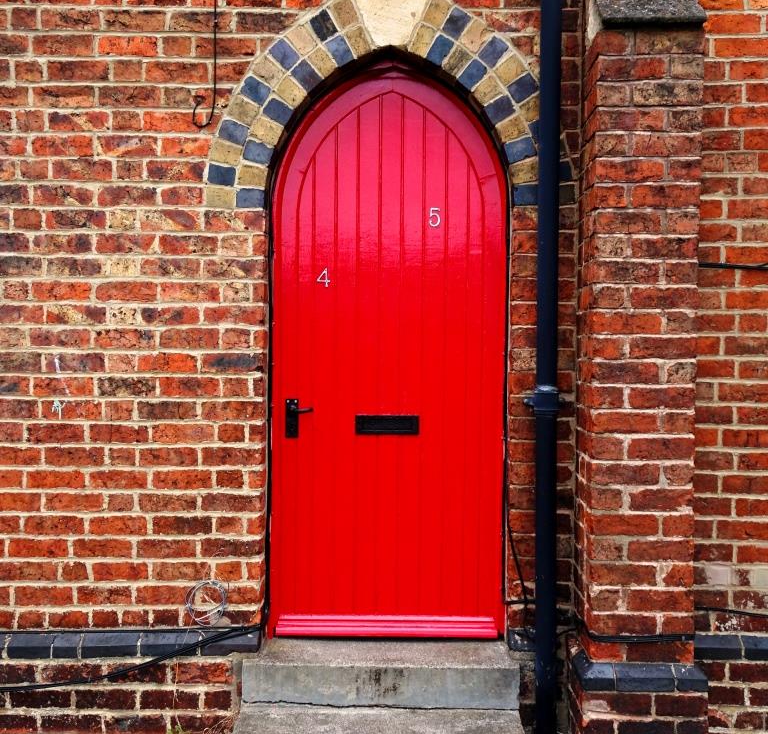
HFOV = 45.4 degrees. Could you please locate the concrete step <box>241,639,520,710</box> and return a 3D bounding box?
[{"bbox_3d":[-0.012,1.180,3.520,1.032,0.171,0.240,0,3,0],"label":"concrete step"}]

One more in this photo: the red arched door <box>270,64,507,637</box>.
[{"bbox_3d":[0.020,-0.044,3.574,0.925,2.237,0.070,0,3,0],"label":"red arched door"}]

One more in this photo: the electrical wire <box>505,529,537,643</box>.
[{"bbox_3d":[0.518,0.828,3.454,0.120,0.421,0.060,0,3,0],"label":"electrical wire"}]

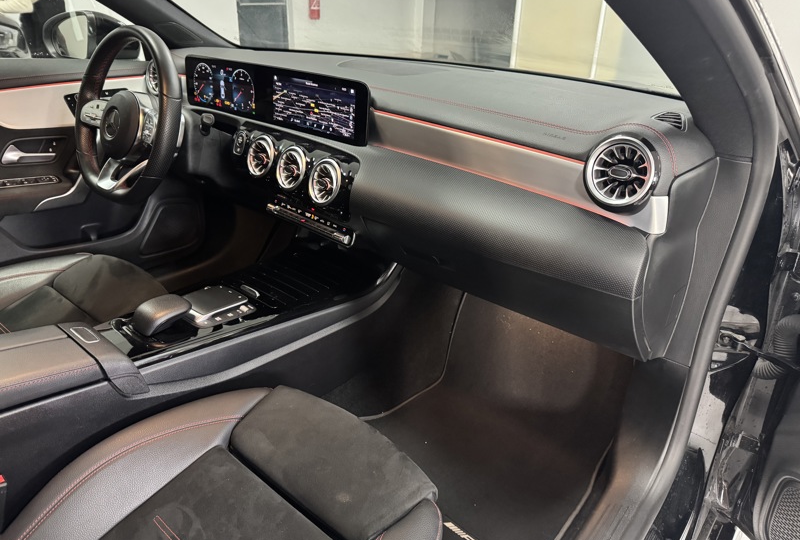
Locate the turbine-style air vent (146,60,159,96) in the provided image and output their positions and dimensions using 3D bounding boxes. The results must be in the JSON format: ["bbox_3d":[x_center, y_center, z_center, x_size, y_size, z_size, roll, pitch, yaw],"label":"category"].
[{"bbox_3d":[-0.614,-0.493,1.417,0.090,0.090,0.040,22,31,38],"label":"turbine-style air vent"}]

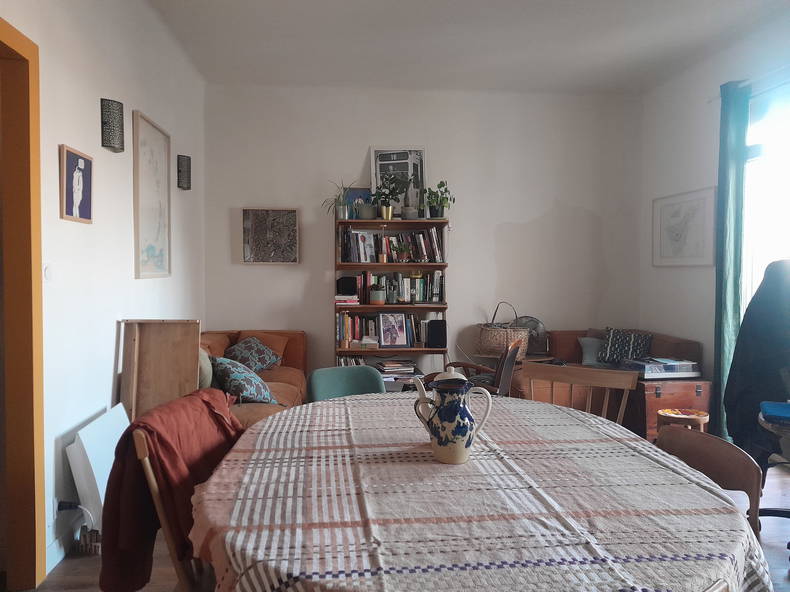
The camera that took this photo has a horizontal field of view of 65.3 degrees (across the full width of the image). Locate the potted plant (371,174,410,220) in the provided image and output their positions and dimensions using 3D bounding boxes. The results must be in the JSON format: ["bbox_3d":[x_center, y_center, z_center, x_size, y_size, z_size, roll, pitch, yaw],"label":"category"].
[{"bbox_3d":[-0.058,-0.874,5.467,0.310,0.385,0.270,0,2,-6],"label":"potted plant"}]

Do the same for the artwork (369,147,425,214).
[{"bbox_3d":[0.031,-0.943,5.190,0.477,0.601,0.030,0,-2,-5],"label":"artwork"}]

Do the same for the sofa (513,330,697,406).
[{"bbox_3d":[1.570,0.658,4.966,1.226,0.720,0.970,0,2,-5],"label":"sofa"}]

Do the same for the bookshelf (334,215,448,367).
[{"bbox_3d":[-0.038,0.164,5.165,0.927,1.670,0.270,0,2,-5],"label":"bookshelf"}]

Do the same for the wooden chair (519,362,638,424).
[{"bbox_3d":[0.664,0.731,2.480,0.490,0.830,0.500,2,3,29],"label":"wooden chair"}]

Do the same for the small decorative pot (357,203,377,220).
[{"bbox_3d":[-0.248,-0.748,5.454,0.170,0.155,0.170,0,2,0],"label":"small decorative pot"}]

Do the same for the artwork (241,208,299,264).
[{"bbox_3d":[-1.120,-0.534,5.530,0.490,0.500,0.040,0,2,-6],"label":"artwork"}]

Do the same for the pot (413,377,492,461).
[{"bbox_3d":[0.138,0.279,1.465,0.190,0.215,0.118,0,2,0],"label":"pot"}]

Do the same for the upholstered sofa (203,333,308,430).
[{"bbox_3d":[-1.072,0.670,4.136,0.862,0.720,2.170,0,2,-5],"label":"upholstered sofa"}]

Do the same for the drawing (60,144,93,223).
[{"bbox_3d":[-1.356,-0.463,2.620,0.028,0.290,0.275,0,2,-5],"label":"drawing"}]

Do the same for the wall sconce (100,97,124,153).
[{"bbox_3d":[-1.462,-0.885,3.237,0.074,0.238,0.202,0,2,-5],"label":"wall sconce"}]

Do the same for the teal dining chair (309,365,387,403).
[{"bbox_3d":[-0.091,0.732,2.497,0.460,0.820,0.510,-1,3,-27],"label":"teal dining chair"}]

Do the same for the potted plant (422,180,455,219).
[{"bbox_3d":[0.389,-0.863,5.511,0.280,0.325,0.230,0,2,-6],"label":"potted plant"}]

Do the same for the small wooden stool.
[{"bbox_3d":[1.760,0.904,3.770,0.290,0.380,0.290,1,3,12],"label":"small wooden stool"}]

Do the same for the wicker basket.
[{"bbox_3d":[0.882,0.273,5.008,0.385,0.430,0.260,0,2,-5],"label":"wicker basket"}]

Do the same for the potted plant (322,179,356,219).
[{"bbox_3d":[-0.489,-0.854,5.426,0.300,0.345,0.260,0,2,-6],"label":"potted plant"}]

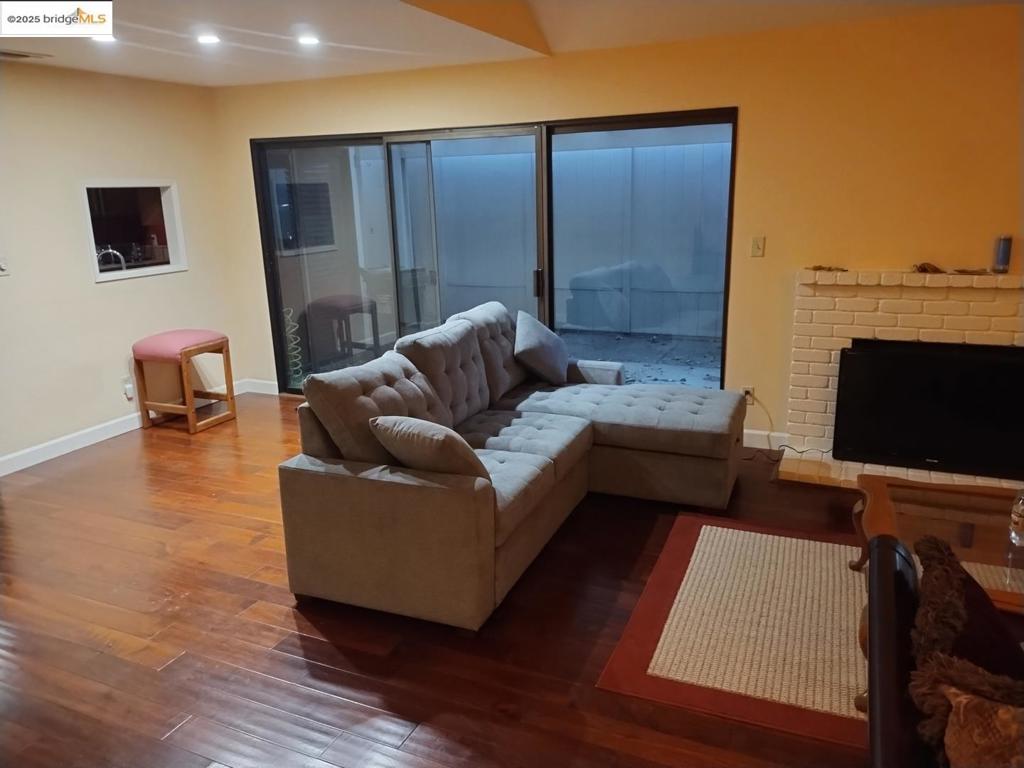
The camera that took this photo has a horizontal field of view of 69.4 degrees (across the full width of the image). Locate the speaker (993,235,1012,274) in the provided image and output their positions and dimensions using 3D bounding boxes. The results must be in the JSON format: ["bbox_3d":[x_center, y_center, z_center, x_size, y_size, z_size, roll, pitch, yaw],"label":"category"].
[{"bbox_3d":[2.526,-0.660,3.804,0.070,0.183,0.070,5,16,23],"label":"speaker"}]

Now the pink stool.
[{"bbox_3d":[-2.405,-0.044,5.441,0.480,0.700,0.420,6,17,25],"label":"pink stool"}]

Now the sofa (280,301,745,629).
[{"bbox_3d":[0.209,0.248,3.591,1.570,0.950,2.070,4,16,21],"label":"sofa"}]

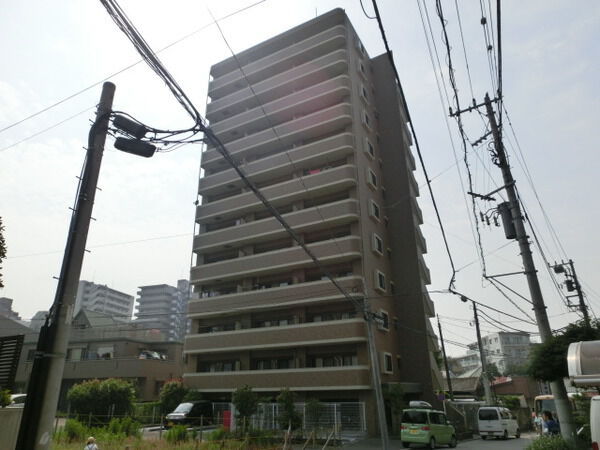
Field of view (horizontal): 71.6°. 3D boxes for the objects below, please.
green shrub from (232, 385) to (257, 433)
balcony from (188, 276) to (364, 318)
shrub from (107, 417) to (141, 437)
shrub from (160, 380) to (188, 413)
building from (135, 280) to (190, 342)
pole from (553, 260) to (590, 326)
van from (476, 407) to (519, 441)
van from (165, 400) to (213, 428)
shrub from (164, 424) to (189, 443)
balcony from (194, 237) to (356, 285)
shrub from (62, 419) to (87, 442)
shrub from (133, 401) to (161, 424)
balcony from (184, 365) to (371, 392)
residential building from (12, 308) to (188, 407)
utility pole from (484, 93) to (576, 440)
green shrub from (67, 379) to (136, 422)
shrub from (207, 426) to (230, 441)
[{"bbox_3d":[-3.630,12.263,27.729,1.720,3.047,1.634,2,-23,-7],"label":"green shrub"},{"bbox_3d":[-2.232,5.873,32.439,15.500,1.340,1.600,-12,-26,26],"label":"balcony"},{"bbox_3d":[-8.714,10.005,20.563,1.563,0.979,1.200,8,-24,-19],"label":"shrub"},{"bbox_3d":[-9.624,13.696,32.329,2.200,3.000,2.100,5,-23,-15],"label":"shrub"},{"bbox_3d":[-54.312,44.248,161.566,14.800,43.000,14.500,-12,-24,27],"label":"building"},{"bbox_3d":[18.073,7.268,25.539,0.400,10.596,0.400,-12,-24,27],"label":"pole"},{"bbox_3d":[13.573,13.426,28.218,1.475,1.880,3.395,-19,-28,38],"label":"van"},{"bbox_3d":[-8.074,13.782,30.389,1.475,1.870,3.395,-11,-24,24],"label":"van"},{"bbox_3d":[-5.588,9.438,18.836,1.047,0.730,1.000,5,-24,-14],"label":"shrub"},{"bbox_3d":[-2.286,3.229,33.359,15.100,1.415,1.800,-12,-24,27],"label":"balcony"},{"bbox_3d":[-9.996,9.109,18.451,0.951,0.956,1.100,10,-25,-24],"label":"shrub"},{"bbox_3d":[-11.267,13.842,30.569,2.224,1.607,1.300,7,-24,-17],"label":"shrub"},{"bbox_3d":[-2.013,11.306,30.037,15.300,1.299,1.800,-12,-24,27],"label":"balcony"},{"bbox_3d":[-16.117,13.141,39.252,14.000,9.700,9.000,-4,-22,7],"label":"residential building"},{"bbox_3d":[7.162,0.645,13.251,0.370,11.905,0.370,-13,-24,26],"label":"utility pole"},{"bbox_3d":[-13.347,11.962,28.114,4.324,2.984,2.600,9,-25,-22],"label":"green shrub"},{"bbox_3d":[-3.862,9.884,19.725,1.119,0.595,1.000,3,-23,-9],"label":"shrub"}]

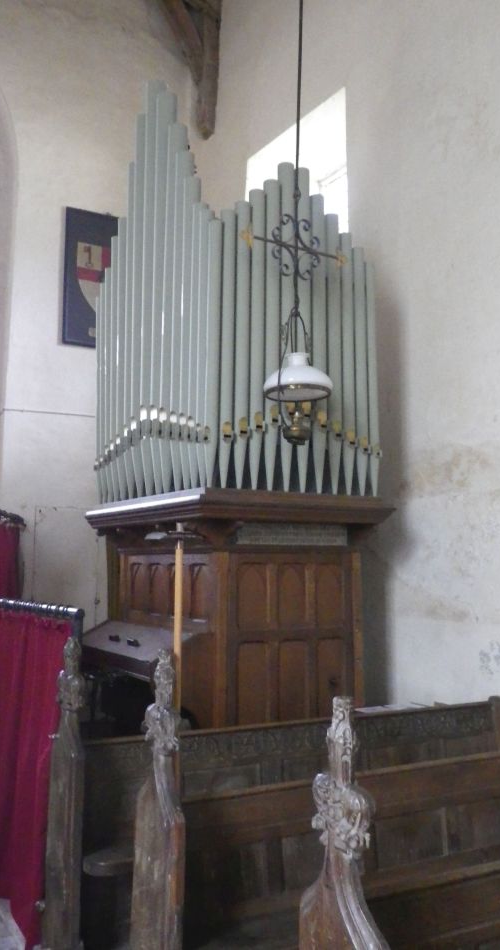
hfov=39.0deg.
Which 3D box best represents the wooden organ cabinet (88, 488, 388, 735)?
[{"bbox_3d":[-0.170,1.183,4.798,1.517,1.935,1.659,5,-8,-33],"label":"wooden organ cabinet"}]

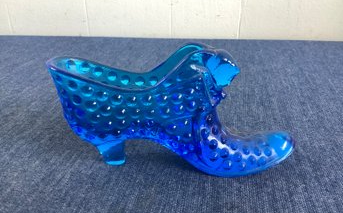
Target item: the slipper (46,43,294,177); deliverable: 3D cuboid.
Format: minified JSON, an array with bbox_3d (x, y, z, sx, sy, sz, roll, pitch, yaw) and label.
[{"bbox_3d":[0.001,0.001,0.186,0.149,0.074,0.050,2,25,5],"label":"slipper"}]

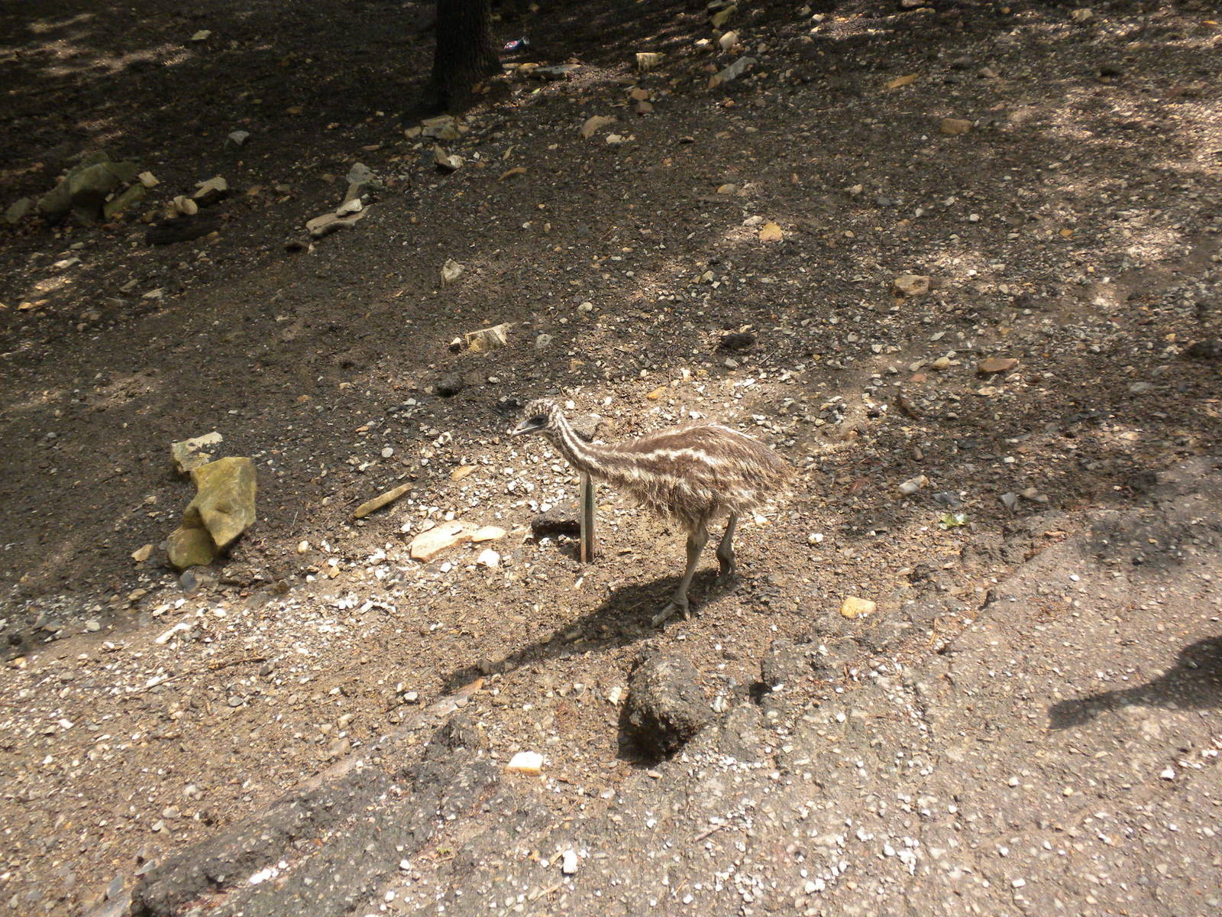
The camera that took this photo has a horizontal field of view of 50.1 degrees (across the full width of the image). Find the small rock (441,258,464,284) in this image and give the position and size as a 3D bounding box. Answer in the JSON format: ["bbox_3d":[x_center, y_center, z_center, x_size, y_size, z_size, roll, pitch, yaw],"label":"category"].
[{"bbox_3d":[-0.452,-0.533,3.723,0.065,0.066,0.059,0,30,0],"label":"small rock"}]

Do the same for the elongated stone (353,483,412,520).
[{"bbox_3d":[-0.477,0.089,2.731,0.138,0.017,0.023,-27,40,-36],"label":"elongated stone"}]

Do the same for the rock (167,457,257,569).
[{"bbox_3d":[-0.790,0.108,2.594,0.160,0.186,0.186,-8,31,-13],"label":"rock"}]

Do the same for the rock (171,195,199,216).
[{"bbox_3d":[-1.358,-0.805,4.166,0.076,0.057,0.068,0,30,0],"label":"rock"}]

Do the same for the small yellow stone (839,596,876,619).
[{"bbox_3d":[0.458,0.277,2.426,0.066,0.026,0.043,5,31,9],"label":"small yellow stone"}]

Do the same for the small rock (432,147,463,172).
[{"bbox_3d":[-0.576,-1.053,4.602,0.100,0.065,0.085,0,31,0],"label":"small rock"}]

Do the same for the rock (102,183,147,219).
[{"bbox_3d":[-1.574,-0.832,4.229,0.145,0.070,0.075,-20,36,-29],"label":"rock"}]

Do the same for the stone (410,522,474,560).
[{"bbox_3d":[-0.340,0.164,2.615,0.135,0.025,0.068,-22,37,-32],"label":"stone"}]

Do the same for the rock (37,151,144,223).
[{"bbox_3d":[-1.655,-0.859,4.147,0.297,0.180,0.225,-13,33,-21],"label":"rock"}]

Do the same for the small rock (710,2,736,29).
[{"bbox_3d":[0.531,-2.096,6.187,0.091,0.109,0.131,-16,34,-26],"label":"small rock"}]

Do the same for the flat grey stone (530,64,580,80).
[{"bbox_3d":[-0.241,-1.666,5.642,0.210,0.045,0.100,-5,31,-9],"label":"flat grey stone"}]

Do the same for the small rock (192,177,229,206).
[{"bbox_3d":[-1.301,-0.867,4.244,0.111,0.081,0.093,-13,33,-21],"label":"small rock"}]

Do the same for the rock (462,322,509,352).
[{"bbox_3d":[-0.323,-0.313,3.373,0.118,0.062,0.062,-8,31,-13],"label":"rock"}]

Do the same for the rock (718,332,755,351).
[{"bbox_3d":[0.326,-0.302,3.376,0.095,0.039,0.054,0,30,0],"label":"rock"}]

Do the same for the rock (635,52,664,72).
[{"bbox_3d":[0.170,-1.743,5.745,0.120,0.070,0.085,0,31,0],"label":"rock"}]

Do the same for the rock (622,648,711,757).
[{"bbox_3d":[0.088,0.402,2.147,0.140,0.100,0.150,0,31,0],"label":"rock"}]

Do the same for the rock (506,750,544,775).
[{"bbox_3d":[-0.139,0.492,2.116,0.060,0.024,0.041,0,30,0],"label":"rock"}]

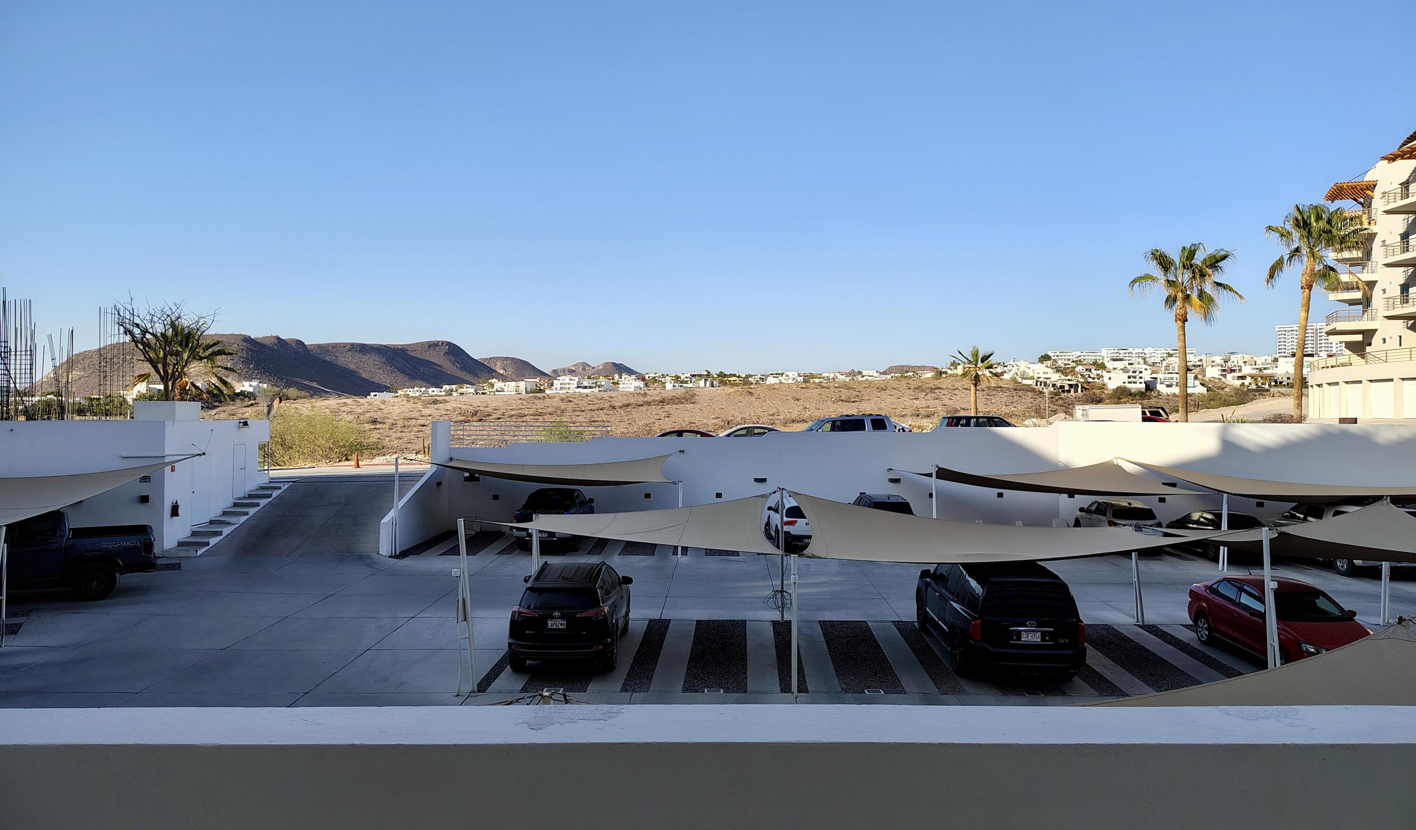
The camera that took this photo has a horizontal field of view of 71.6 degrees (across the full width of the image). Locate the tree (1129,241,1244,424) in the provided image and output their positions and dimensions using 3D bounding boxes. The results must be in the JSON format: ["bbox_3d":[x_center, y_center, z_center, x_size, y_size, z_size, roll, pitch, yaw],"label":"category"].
[{"bbox_3d":[20.468,-3.431,42.000,4.800,7.760,4.600,0,0,0],"label":"tree"}]

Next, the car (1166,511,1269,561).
[{"bbox_3d":[15.089,3.460,28.856,1.820,1.440,4.600,0,1,2],"label":"car"}]

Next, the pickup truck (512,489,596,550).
[{"bbox_3d":[-4.780,3.260,31.700,1.860,1.780,5.250,0,0,1],"label":"pickup truck"}]

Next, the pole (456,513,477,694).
[{"bbox_3d":[-3.800,3.033,15.531,0.100,2.772,0.100,-4,1,0],"label":"pole"}]

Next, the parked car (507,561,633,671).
[{"bbox_3d":[-2.490,3.620,18.600,1.860,1.690,4.600,0,0,0],"label":"parked car"}]

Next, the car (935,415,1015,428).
[{"bbox_3d":[11.501,0.921,39.827,4.550,1.680,1.800,0,1,2],"label":"car"}]

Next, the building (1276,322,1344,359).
[{"bbox_3d":[539.995,-64.096,877.119,53.000,33.000,20.000,1,1,34],"label":"building"}]

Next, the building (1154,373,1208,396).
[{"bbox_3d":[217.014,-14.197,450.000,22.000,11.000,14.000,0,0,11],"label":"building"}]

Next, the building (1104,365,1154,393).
[{"bbox_3d":[200.445,-17.211,470.000,16.000,12.000,13.000,0,0,-6],"label":"building"}]

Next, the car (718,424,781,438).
[{"bbox_3d":[1.844,1.174,41.533,4.600,1.450,1.800,0,1,2],"label":"car"}]

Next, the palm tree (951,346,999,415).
[{"bbox_3d":[13.308,-0.932,48.991,2.374,4.975,2.374,0,1,0],"label":"palm tree"}]

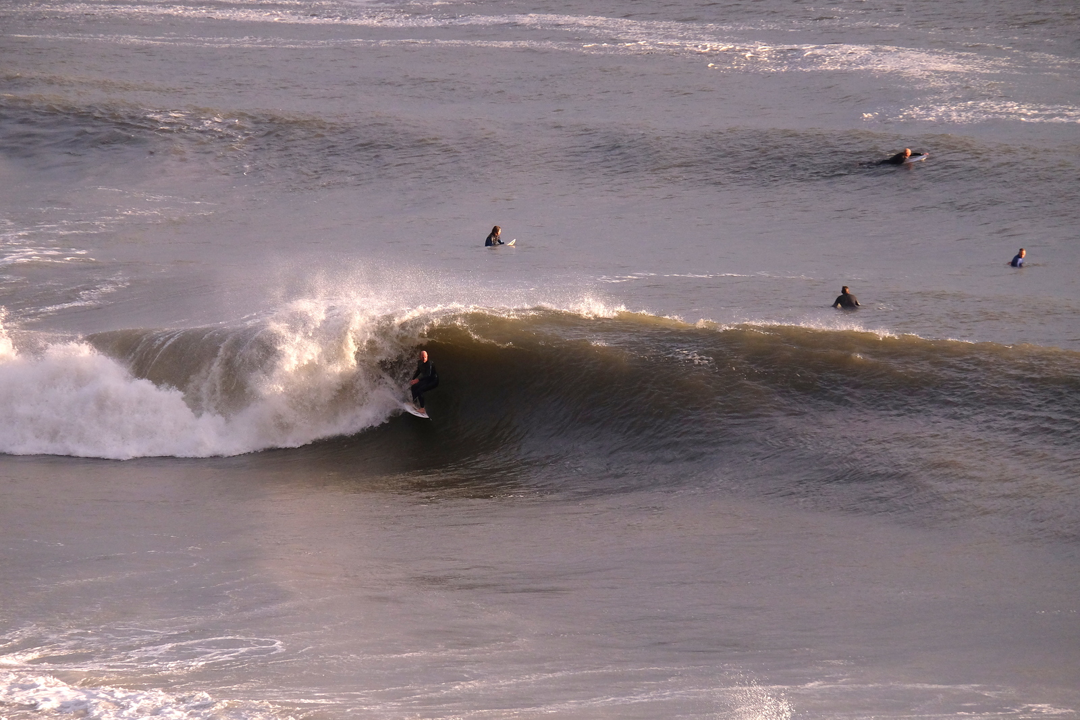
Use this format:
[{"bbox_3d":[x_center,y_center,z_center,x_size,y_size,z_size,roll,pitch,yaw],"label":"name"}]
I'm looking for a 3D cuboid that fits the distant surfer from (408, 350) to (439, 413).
[{"bbox_3d":[-2.354,0.436,210.000,0.550,1.230,0.640,5,8,41],"label":"distant surfer"}]

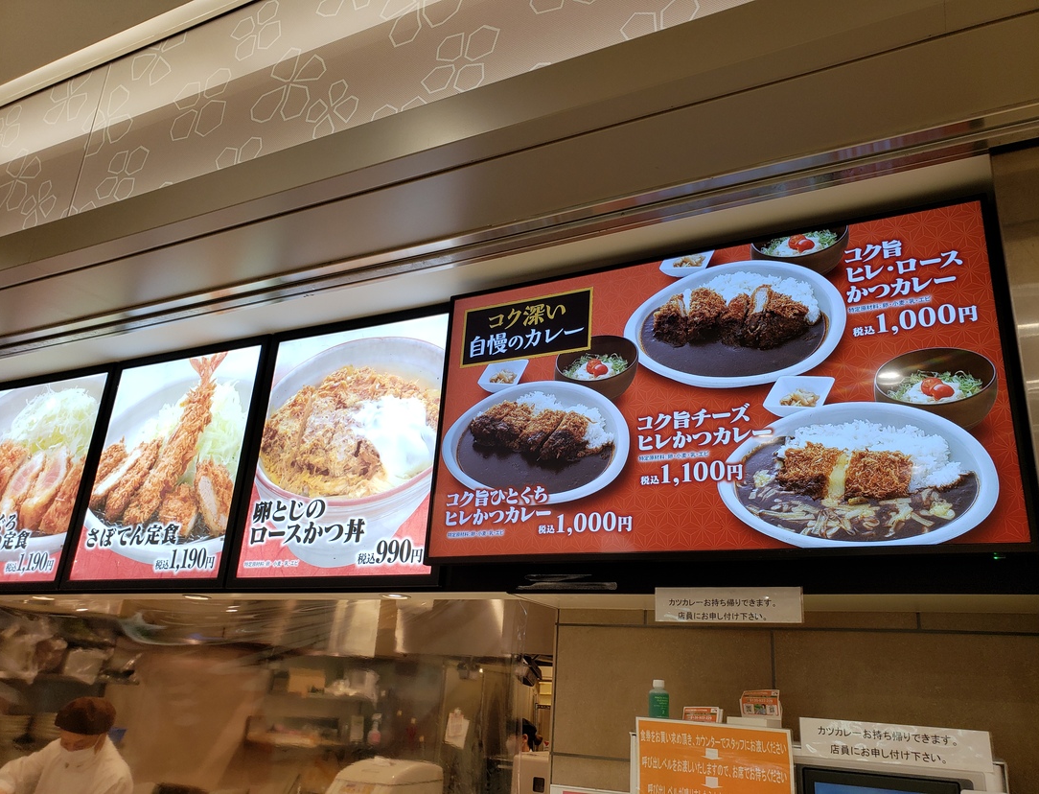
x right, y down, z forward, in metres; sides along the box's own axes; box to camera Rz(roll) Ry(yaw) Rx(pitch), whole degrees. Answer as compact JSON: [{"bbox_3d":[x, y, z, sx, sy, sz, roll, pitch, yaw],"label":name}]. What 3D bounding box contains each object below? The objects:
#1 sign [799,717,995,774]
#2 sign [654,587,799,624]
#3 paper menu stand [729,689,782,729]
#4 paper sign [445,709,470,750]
[{"bbox_3d":[0.642,0.597,1.369,0.297,0.063,0.008,-6,-24,25],"label":"sign"},{"bbox_3d":[0.426,0.428,1.639,0.297,0.070,0.008,-6,-24,25],"label":"sign"},{"bbox_3d":[0.483,0.651,1.626,0.092,0.098,0.060,-16,-29,41],"label":"paper menu stand"},{"bbox_3d":[-0.437,2.340,5.600,0.155,0.205,0.010,8,-20,16],"label":"paper sign"}]

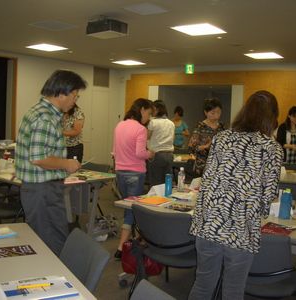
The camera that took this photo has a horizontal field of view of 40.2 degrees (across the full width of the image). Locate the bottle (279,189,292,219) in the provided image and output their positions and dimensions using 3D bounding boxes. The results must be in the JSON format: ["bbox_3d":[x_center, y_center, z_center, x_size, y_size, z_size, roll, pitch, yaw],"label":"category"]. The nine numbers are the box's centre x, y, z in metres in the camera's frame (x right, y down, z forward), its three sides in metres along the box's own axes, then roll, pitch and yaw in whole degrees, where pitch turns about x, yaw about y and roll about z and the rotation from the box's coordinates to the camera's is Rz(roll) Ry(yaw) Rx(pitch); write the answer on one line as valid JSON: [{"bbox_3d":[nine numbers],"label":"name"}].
[{"bbox_3d":[0.969,0.377,2.837,0.080,0.198,0.080,6,5,39],"label":"bottle"}]

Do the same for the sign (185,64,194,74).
[{"bbox_3d":[0.972,-1.876,9.400,0.215,0.215,0.050,7,6,38],"label":"sign"}]

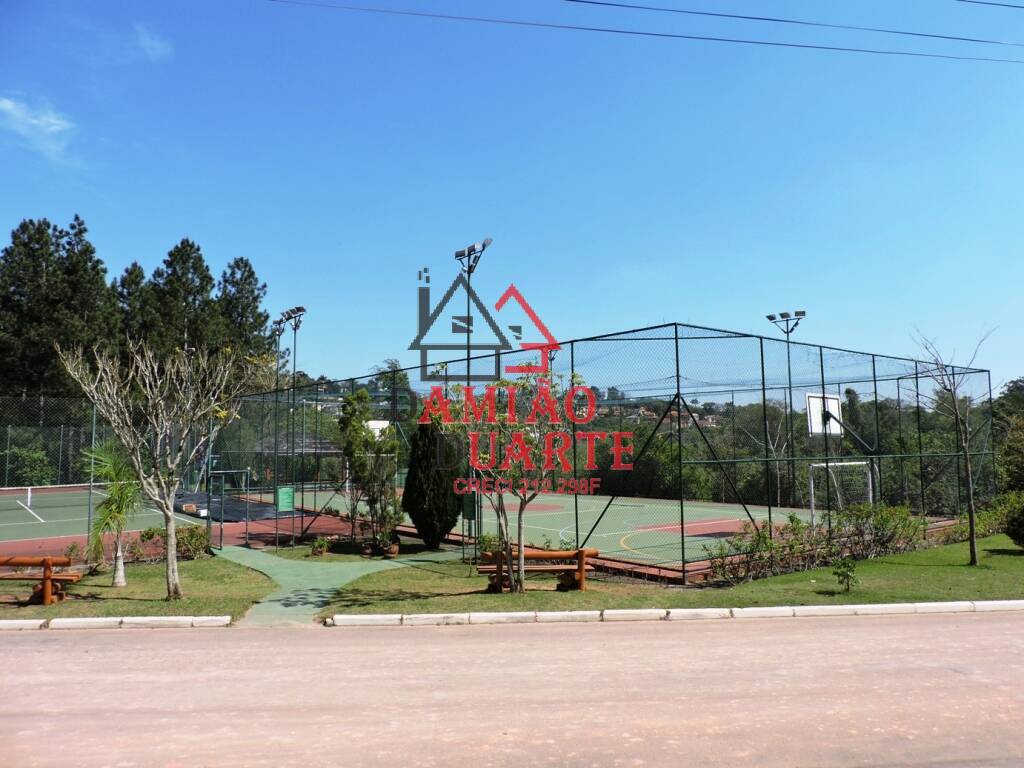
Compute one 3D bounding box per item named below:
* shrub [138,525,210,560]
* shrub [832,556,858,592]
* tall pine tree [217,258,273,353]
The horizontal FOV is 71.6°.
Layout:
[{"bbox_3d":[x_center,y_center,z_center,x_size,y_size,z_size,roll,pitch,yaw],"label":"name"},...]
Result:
[{"bbox_3d":[-8.438,3.963,17.750,1.520,0.820,0.750,3,-6,-38],"label":"shrub"},{"bbox_3d":[5.848,3.340,12.450,0.420,0.610,0.420,-3,-5,25],"label":"shrub"},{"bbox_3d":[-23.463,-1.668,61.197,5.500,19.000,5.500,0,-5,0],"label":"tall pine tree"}]

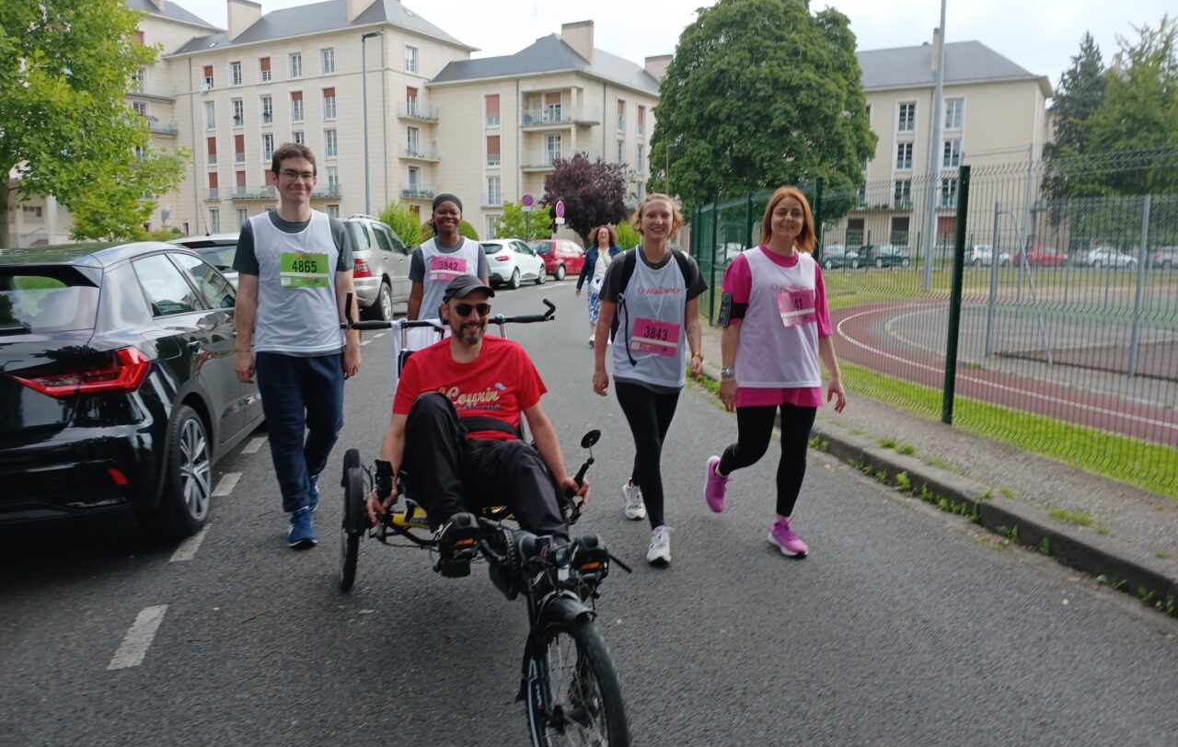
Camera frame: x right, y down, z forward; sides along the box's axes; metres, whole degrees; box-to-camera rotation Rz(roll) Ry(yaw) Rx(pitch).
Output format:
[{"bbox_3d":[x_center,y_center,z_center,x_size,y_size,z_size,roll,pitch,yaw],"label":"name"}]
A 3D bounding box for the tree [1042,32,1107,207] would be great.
[{"bbox_3d":[33.769,-15.045,60.401,5.200,15.870,5.200,1,8,0],"label":"tree"}]

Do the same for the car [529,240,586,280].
[{"bbox_3d":[-1.207,-4.361,33.928,1.700,1.480,3.820,4,9,22],"label":"car"}]

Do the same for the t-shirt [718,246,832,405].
[{"bbox_3d":[0.869,-0.207,4.081,0.490,0.740,0.310,-1,9,-14],"label":"t-shirt"}]

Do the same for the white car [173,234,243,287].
[{"bbox_3d":[-3.984,-0.974,10.832,1.770,1.470,4.150,0,8,-7],"label":"white car"}]

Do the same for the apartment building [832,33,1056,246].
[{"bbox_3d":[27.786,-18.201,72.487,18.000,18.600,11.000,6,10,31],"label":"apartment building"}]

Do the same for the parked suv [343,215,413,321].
[{"bbox_3d":[-4.387,-2.016,16.715,1.860,1.820,4.620,1,8,2],"label":"parked suv"}]

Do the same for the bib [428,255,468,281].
[{"bbox_3d":[-0.842,-0.624,5.300,0.212,0.150,0.015,4,7,-14],"label":"bib"}]

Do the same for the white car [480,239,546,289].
[{"bbox_3d":[-2.578,-3.418,27.297,1.760,1.450,4.060,3,9,14],"label":"white car"}]

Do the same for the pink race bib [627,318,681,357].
[{"bbox_3d":[0.303,-0.165,4.020,0.212,0.150,0.015,10,7,-7],"label":"pink race bib"}]

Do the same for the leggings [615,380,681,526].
[{"bbox_3d":[0.245,0.285,4.306,0.340,0.800,0.660,-1,9,-14],"label":"leggings"}]

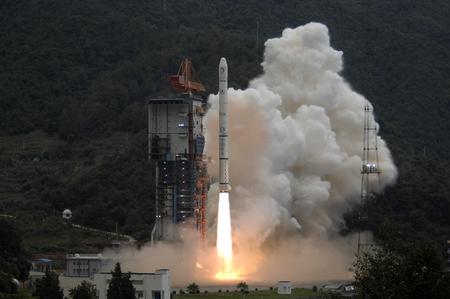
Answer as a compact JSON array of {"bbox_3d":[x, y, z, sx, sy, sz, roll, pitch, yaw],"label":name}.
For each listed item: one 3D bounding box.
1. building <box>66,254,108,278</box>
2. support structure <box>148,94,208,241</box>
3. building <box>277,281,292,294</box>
[{"bbox_3d":[-54.420,46.405,593.000,16.500,9.000,10.000,0,-2,-3],"label":"building"},{"bbox_3d":[-18.373,12.249,592.000,19.000,67.500,14.500,-1,-2,24],"label":"support structure"},{"bbox_3d":[19.622,45.131,490.000,4.400,4.500,4.000,0,-2,0],"label":"building"}]

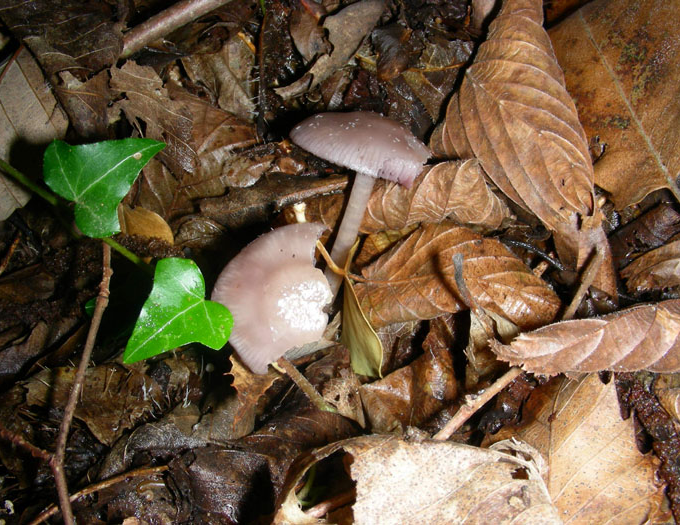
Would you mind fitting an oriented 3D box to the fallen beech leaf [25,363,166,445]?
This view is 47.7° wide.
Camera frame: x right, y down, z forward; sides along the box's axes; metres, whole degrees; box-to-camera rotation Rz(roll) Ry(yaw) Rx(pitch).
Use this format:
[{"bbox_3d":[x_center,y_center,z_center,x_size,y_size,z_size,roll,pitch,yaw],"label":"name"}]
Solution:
[{"bbox_3d":[-0.087,0.051,0.274,0.050,0.014,0.030,6,55,4],"label":"fallen beech leaf"}]

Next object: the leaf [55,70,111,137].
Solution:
[{"bbox_3d":[-0.119,-0.076,0.359,0.024,0.009,0.051,-12,54,-9],"label":"leaf"}]

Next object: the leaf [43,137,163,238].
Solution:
[{"bbox_3d":[-0.094,-0.037,0.310,0.052,0.009,0.051,41,64,16],"label":"leaf"}]

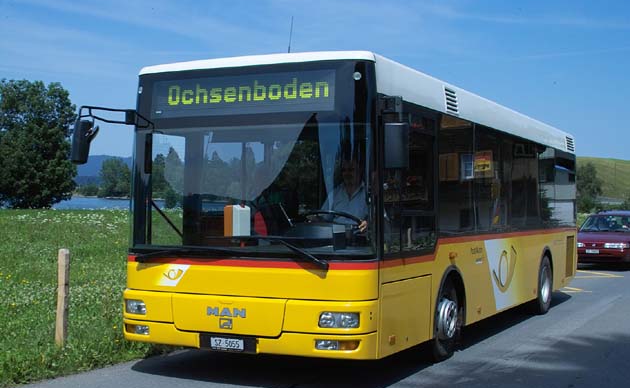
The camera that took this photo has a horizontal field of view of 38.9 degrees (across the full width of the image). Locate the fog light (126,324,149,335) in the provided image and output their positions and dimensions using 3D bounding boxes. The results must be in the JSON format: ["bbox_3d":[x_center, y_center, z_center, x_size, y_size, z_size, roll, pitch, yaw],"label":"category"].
[{"bbox_3d":[-1.471,1.137,7.495,0.330,0.085,0.085,0,-1,35],"label":"fog light"}]

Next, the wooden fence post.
[{"bbox_3d":[-2.542,1.049,9.000,0.100,1.000,0.100,1,-1,27],"label":"wooden fence post"}]

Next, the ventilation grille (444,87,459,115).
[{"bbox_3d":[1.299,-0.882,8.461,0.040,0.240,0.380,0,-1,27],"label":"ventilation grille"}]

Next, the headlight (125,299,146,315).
[{"bbox_3d":[-1.483,0.948,7.505,0.300,0.125,0.090,0,-1,35],"label":"headlight"}]

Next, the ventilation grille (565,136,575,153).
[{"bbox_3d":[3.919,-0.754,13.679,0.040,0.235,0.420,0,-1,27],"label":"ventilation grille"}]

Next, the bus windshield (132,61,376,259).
[{"bbox_3d":[-0.613,-0.262,7.171,2.250,1.540,0.320,0,-1,27],"label":"bus windshield"}]

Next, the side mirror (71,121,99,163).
[{"bbox_3d":[-1.929,-0.427,7.467,0.140,0.370,0.210,1,-1,-38],"label":"side mirror"}]

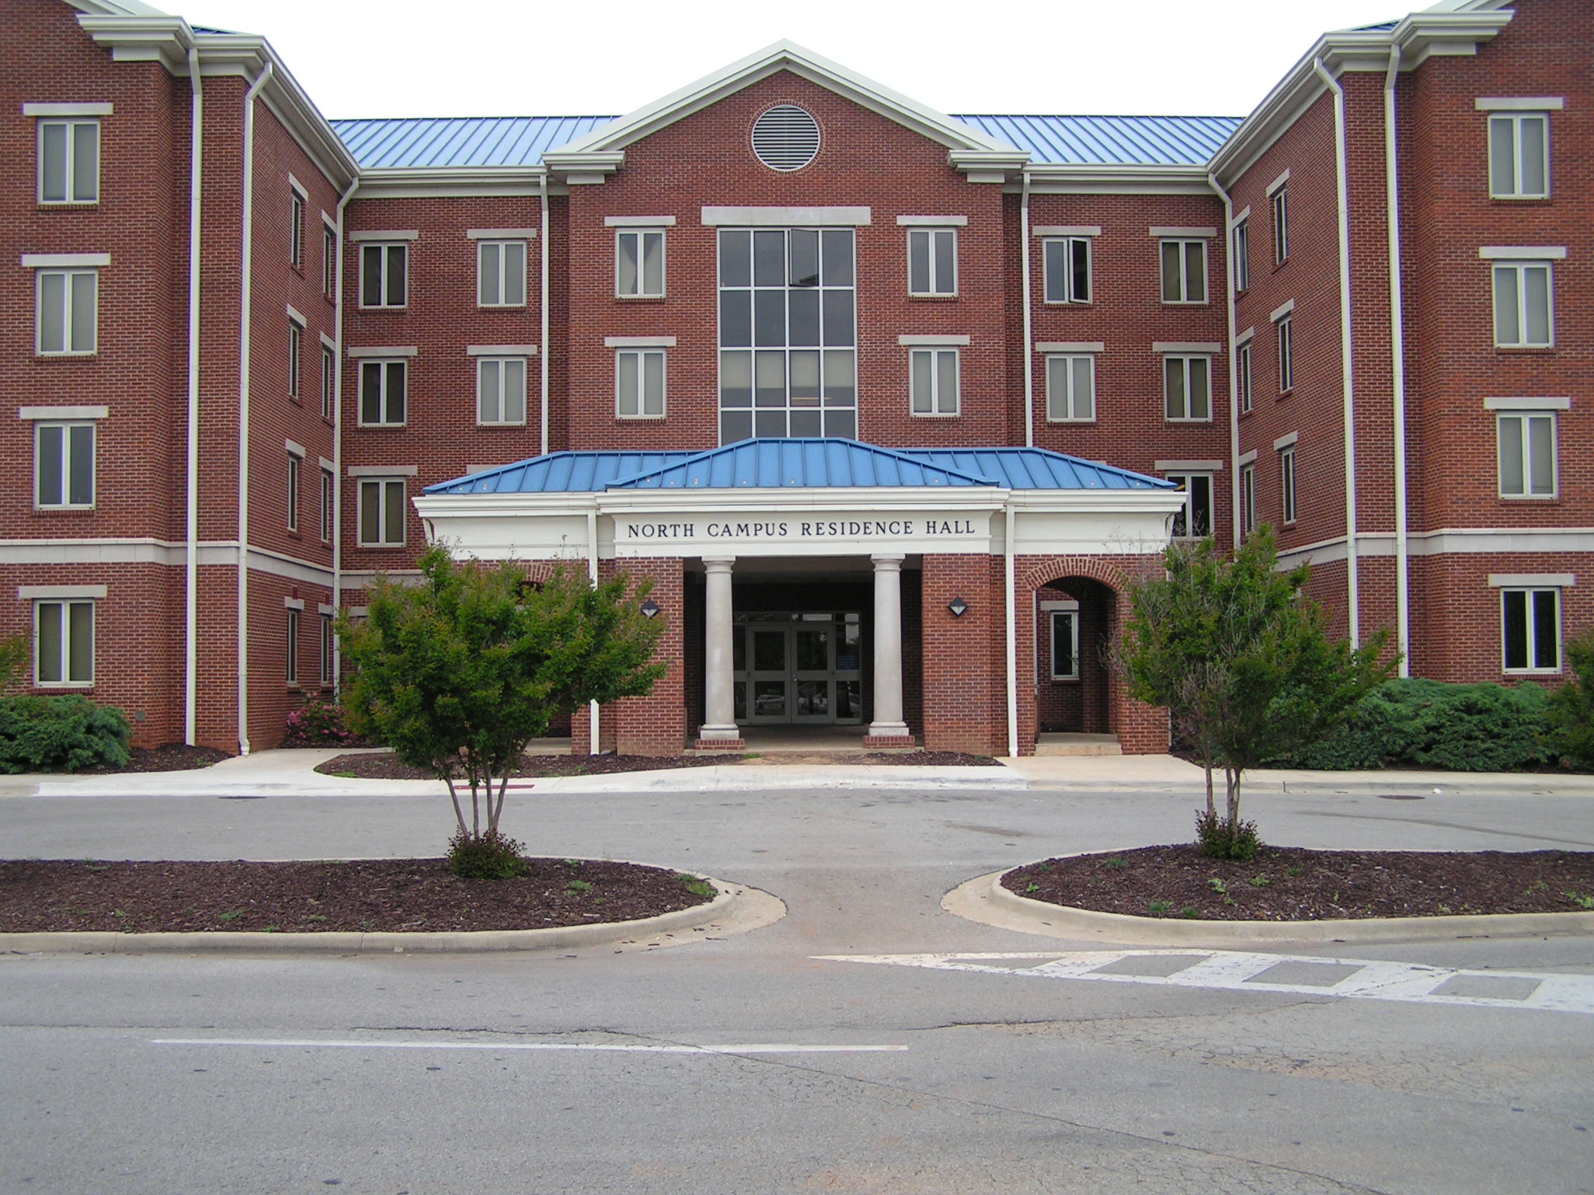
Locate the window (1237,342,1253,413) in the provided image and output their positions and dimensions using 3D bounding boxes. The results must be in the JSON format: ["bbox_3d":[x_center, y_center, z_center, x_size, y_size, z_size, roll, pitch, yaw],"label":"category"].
[{"bbox_3d":[9.894,-4.757,38.278,0.120,1.502,1.060,0,-3,-1],"label":"window"}]

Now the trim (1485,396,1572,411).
[{"bbox_3d":[12.742,-3.378,30.556,1.520,0.205,0.120,0,-3,-1],"label":"trim"}]

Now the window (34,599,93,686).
[{"bbox_3d":[-12.581,0.788,30.045,1.050,1.500,0.130,0,-3,-1],"label":"window"}]

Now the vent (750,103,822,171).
[{"bbox_3d":[-0.243,-10.150,38.709,1.514,1.514,0.120,0,-3,-1],"label":"vent"}]

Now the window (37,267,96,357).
[{"bbox_3d":[-12.592,-4.931,30.243,1.050,1.500,0.120,0,-3,-1],"label":"window"}]

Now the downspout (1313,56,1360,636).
[{"bbox_3d":[9.673,-3.682,31.353,0.530,12.380,0.140,0,-3,-1],"label":"downspout"}]

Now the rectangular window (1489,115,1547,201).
[{"bbox_3d":[12.748,-7.775,30.875,1.060,1.520,0.130,0,-3,-1],"label":"rectangular window"}]

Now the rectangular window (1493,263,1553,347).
[{"bbox_3d":[12.717,-5.117,30.662,1.073,1.498,0.120,0,-3,-2],"label":"rectangular window"}]

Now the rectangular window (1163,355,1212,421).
[{"bbox_3d":[8.831,-4.754,39.679,1.068,1.527,0.140,0,-3,-1],"label":"rectangular window"}]

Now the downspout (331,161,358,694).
[{"bbox_3d":[-9.828,-3.075,38.222,0.480,12.393,0.160,0,-3,-1],"label":"downspout"}]

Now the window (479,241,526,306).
[{"bbox_3d":[-6.569,-7.215,39.041,1.090,1.510,0.130,0,-3,-1],"label":"window"}]

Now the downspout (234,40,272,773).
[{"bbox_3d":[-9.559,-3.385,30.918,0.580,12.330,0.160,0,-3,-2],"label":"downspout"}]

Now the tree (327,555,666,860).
[{"bbox_3d":[-2.162,0.802,12.814,2.396,2.367,2.200,0,-3,-2],"label":"tree"}]

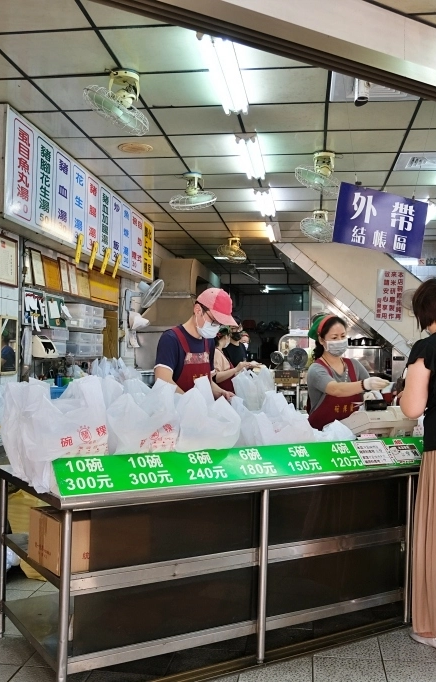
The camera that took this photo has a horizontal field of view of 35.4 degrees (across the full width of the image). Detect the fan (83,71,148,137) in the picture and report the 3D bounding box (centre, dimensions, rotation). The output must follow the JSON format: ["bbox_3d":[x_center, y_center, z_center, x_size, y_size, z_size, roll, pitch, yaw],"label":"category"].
[{"bbox_3d":[-0.624,-1.452,4.173,0.420,0.400,0.440,1,-1,-7],"label":"fan"}]

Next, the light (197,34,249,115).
[{"bbox_3d":[0.048,-1.617,4.155,0.178,0.075,1.200,1,-1,8],"label":"light"}]

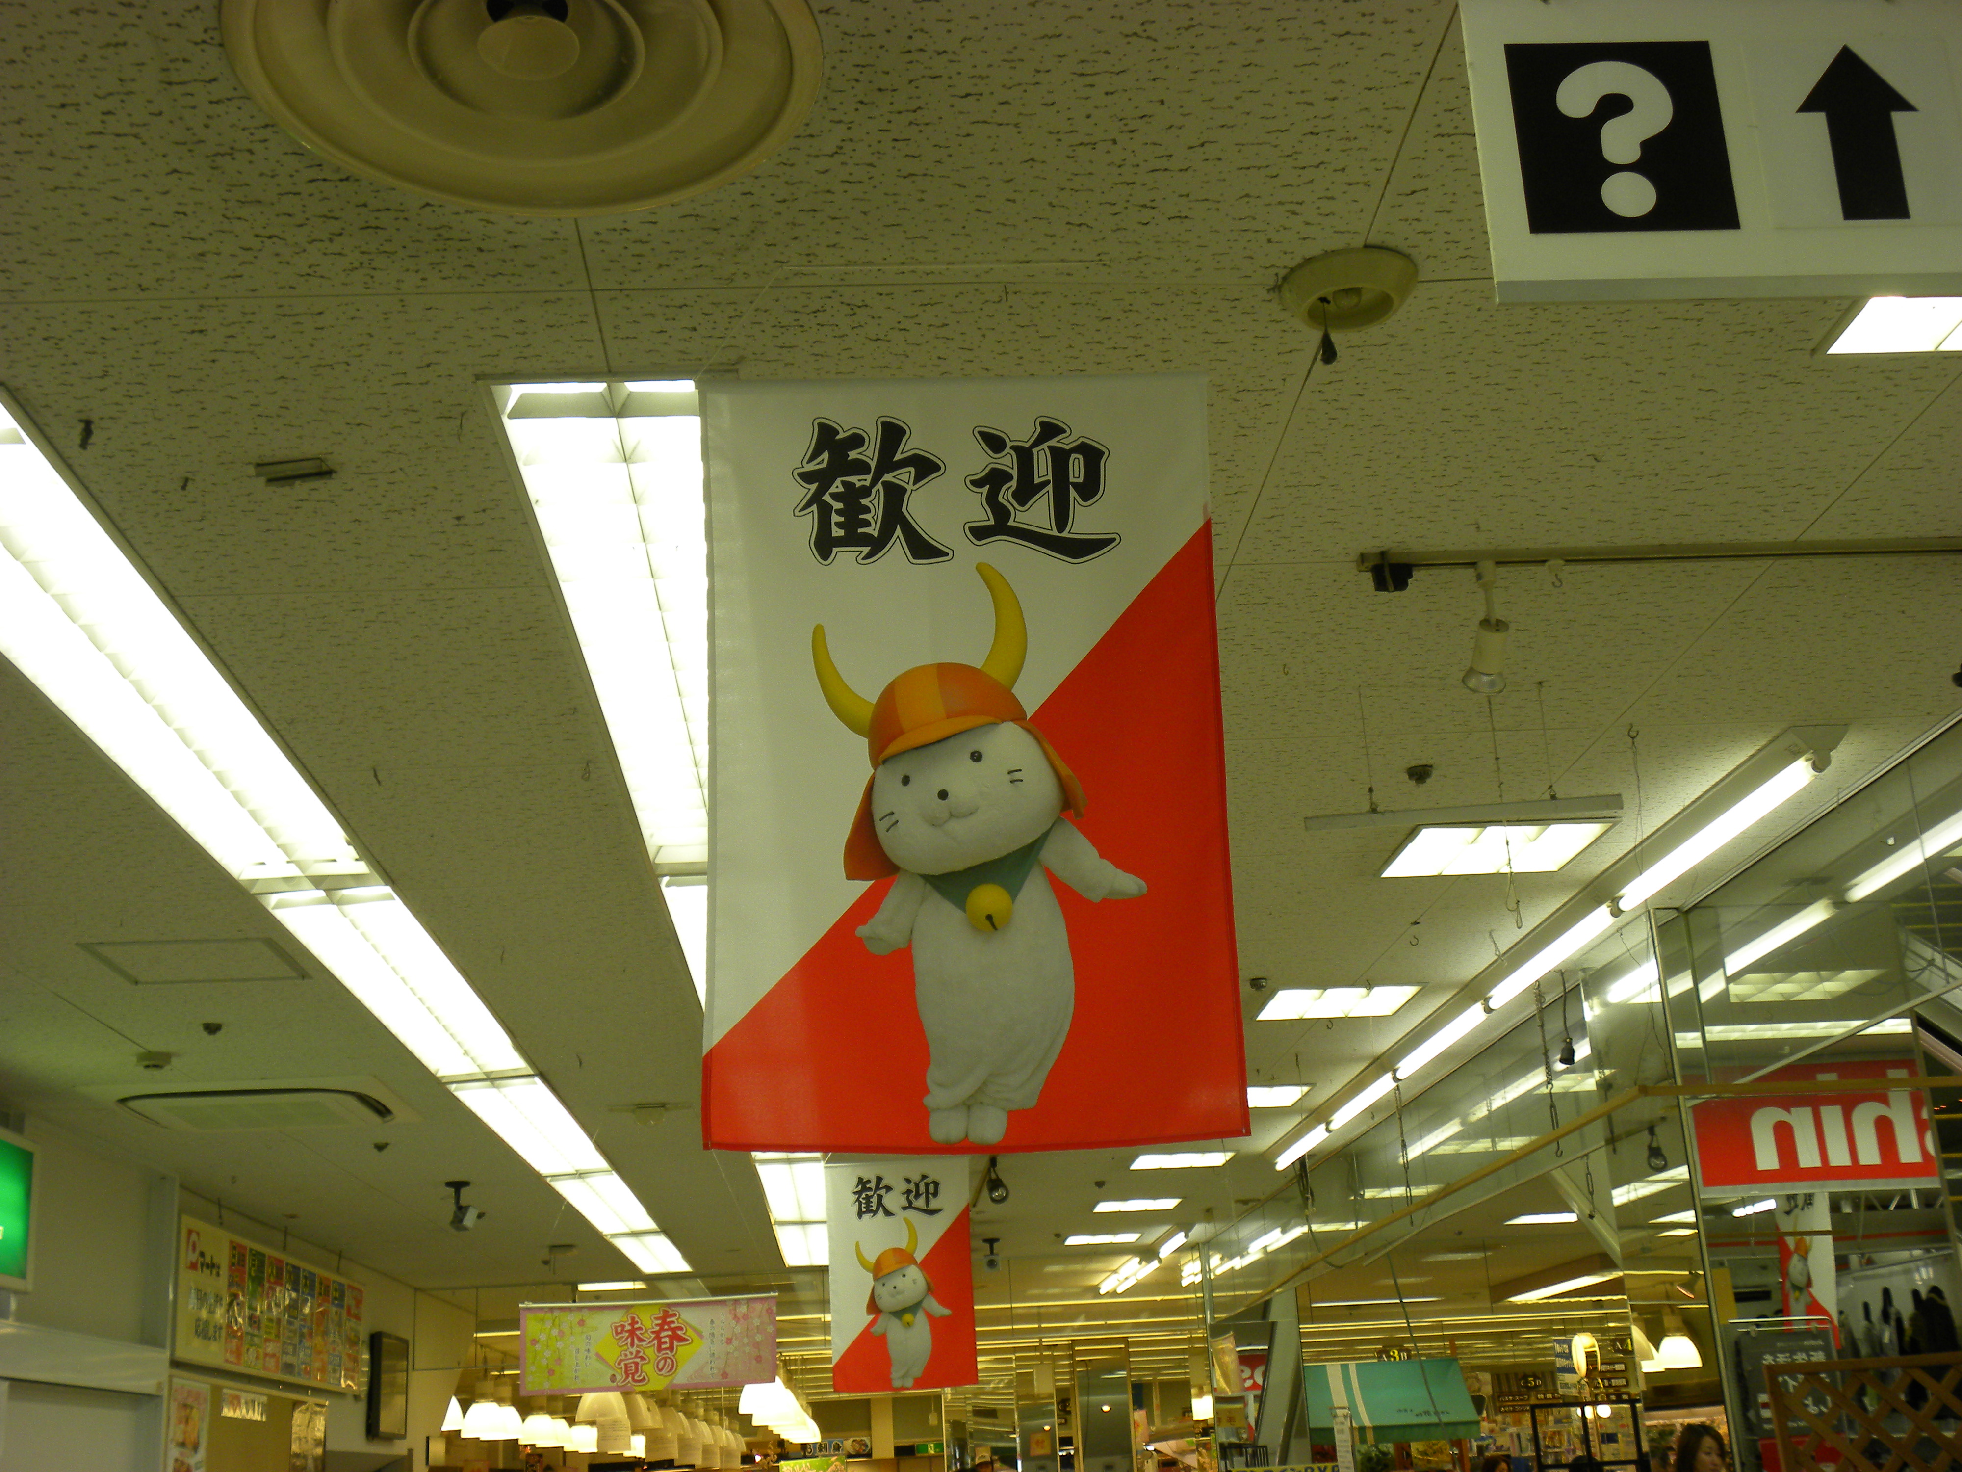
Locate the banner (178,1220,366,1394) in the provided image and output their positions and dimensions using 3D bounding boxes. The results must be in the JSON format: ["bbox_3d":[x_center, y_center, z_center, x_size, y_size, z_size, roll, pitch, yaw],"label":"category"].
[{"bbox_3d":[-3.358,2.780,11.131,0.050,0.600,3.650,-2,-18,-4],"label":"banner"}]

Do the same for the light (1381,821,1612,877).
[{"bbox_3d":[1.181,0.261,5.359,0.450,0.060,0.470,-2,-18,-4],"label":"light"}]

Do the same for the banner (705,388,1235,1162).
[{"bbox_3d":[-0.015,0.010,2.662,0.600,0.910,0.030,-2,-18,-4],"label":"banner"}]

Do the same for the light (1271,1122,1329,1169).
[{"bbox_3d":[1.358,1.745,9.816,0.050,0.050,1.210,-2,-18,-4],"label":"light"}]

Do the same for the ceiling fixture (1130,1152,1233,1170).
[{"bbox_3d":[0.913,1.934,10.560,0.450,0.060,0.460,-2,-18,-4],"label":"ceiling fixture"}]

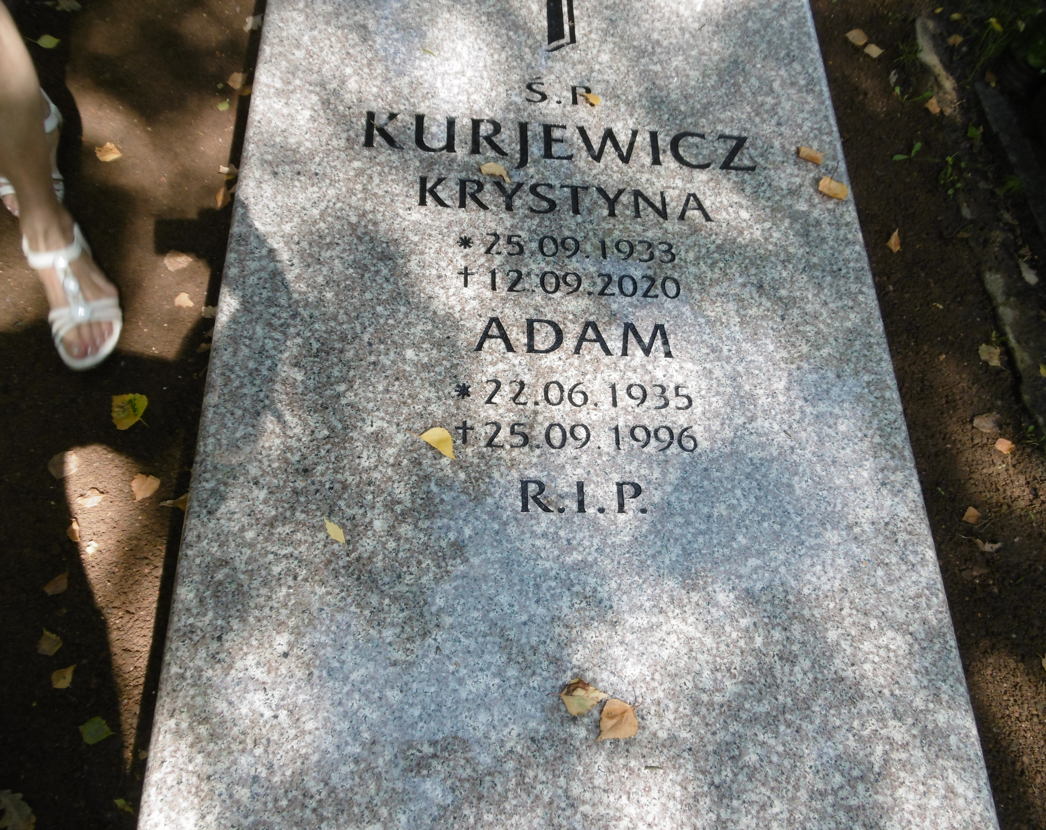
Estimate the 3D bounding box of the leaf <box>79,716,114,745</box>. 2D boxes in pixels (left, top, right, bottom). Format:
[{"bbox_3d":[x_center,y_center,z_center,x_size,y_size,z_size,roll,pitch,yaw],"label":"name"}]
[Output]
[{"bbox_3d":[-0.566,0.417,1.018,0.037,0.008,0.034,-27,73,-17],"label":"leaf"}]

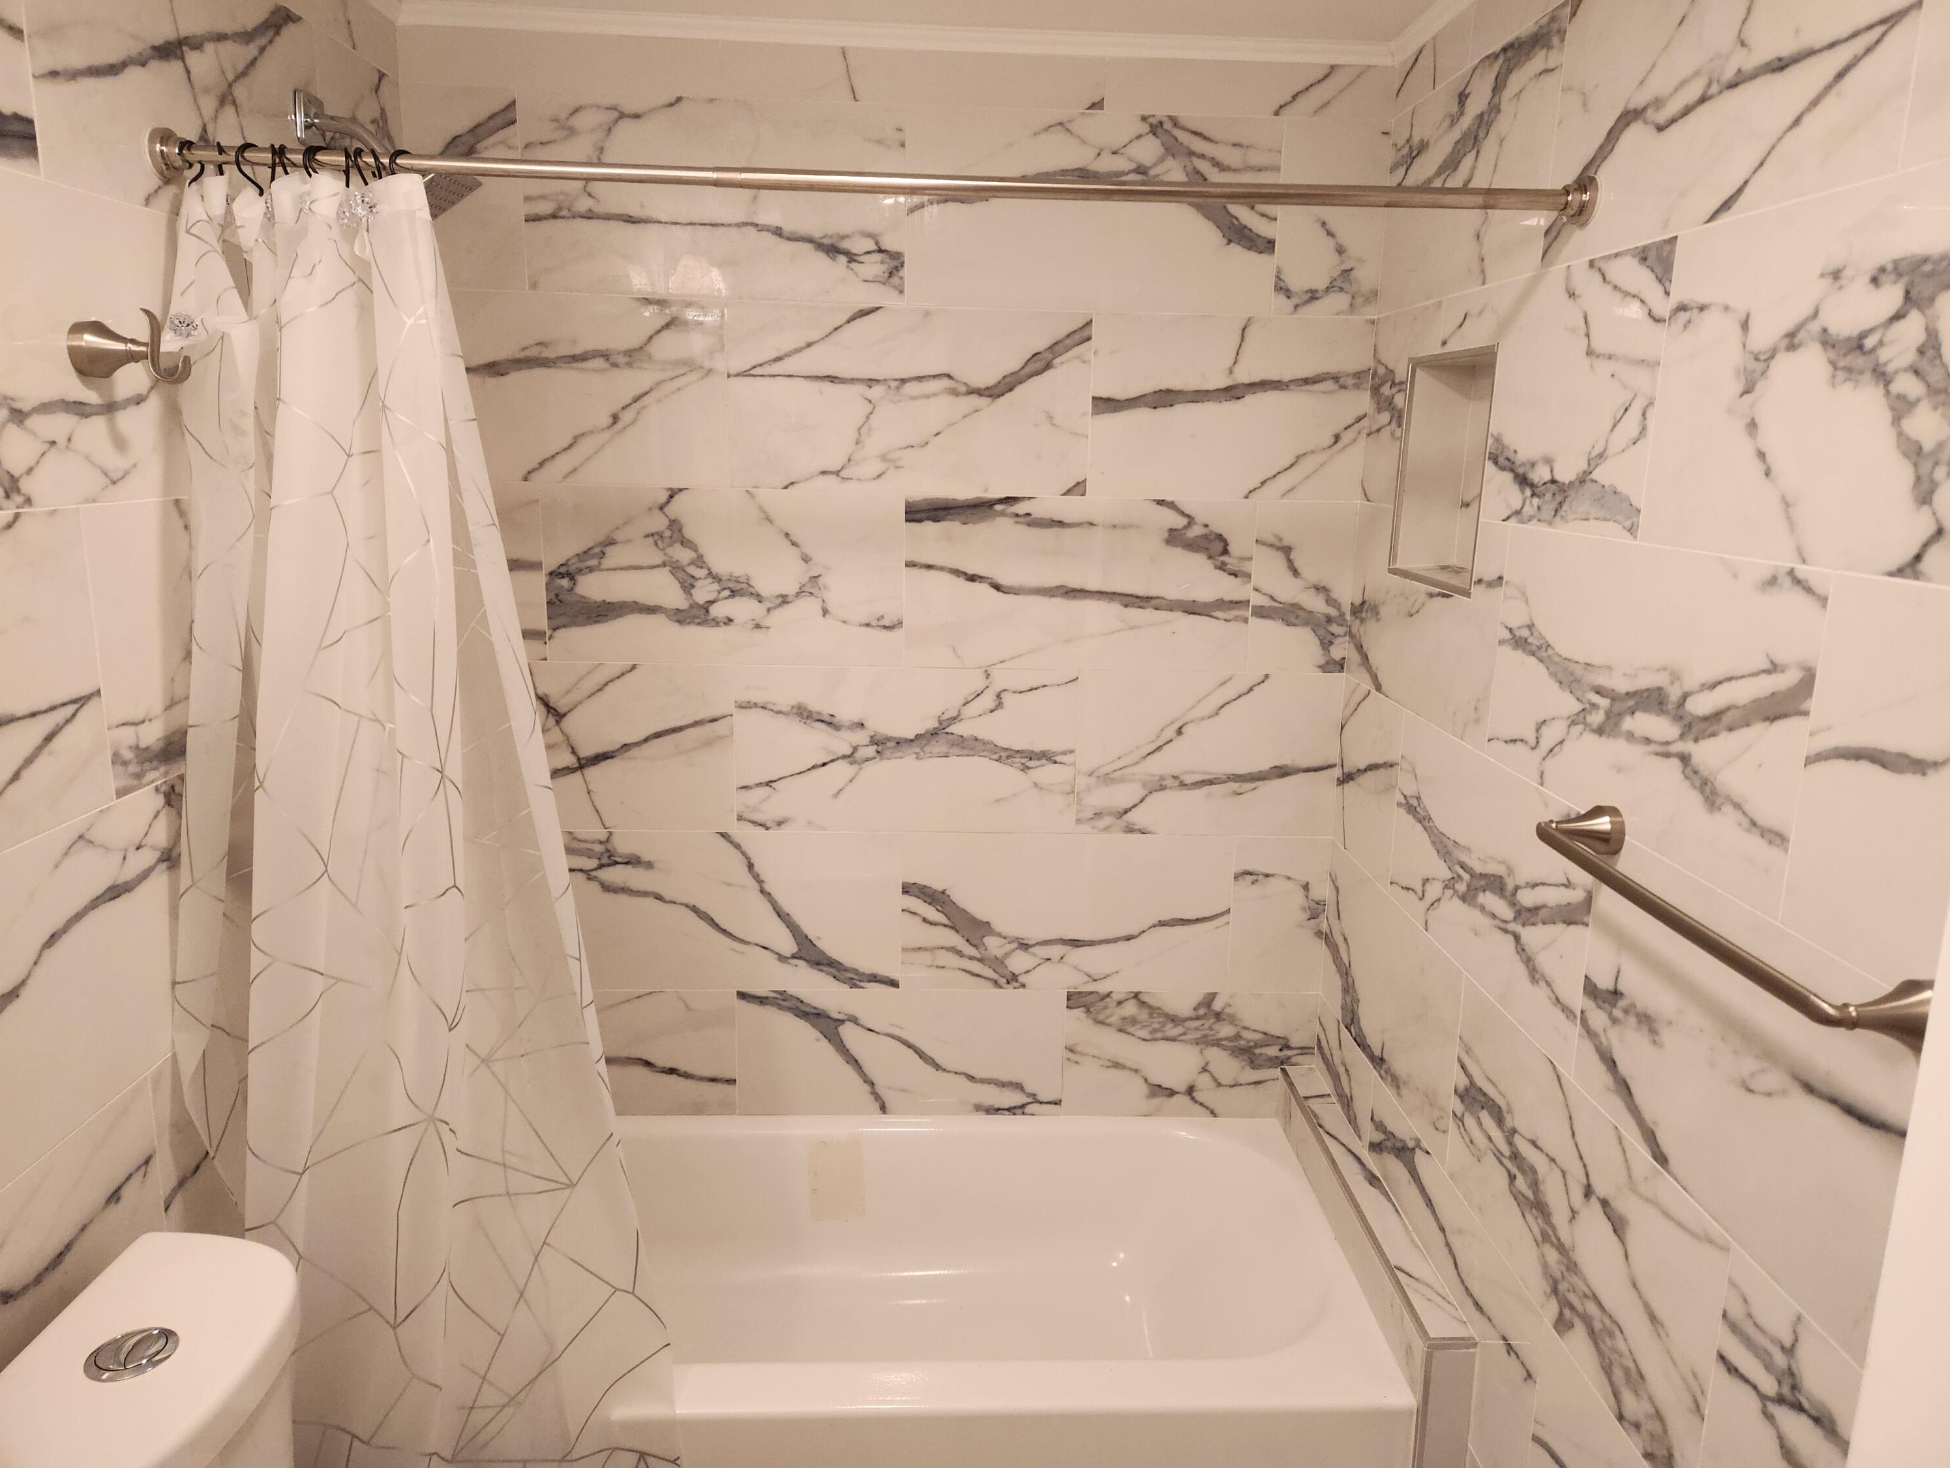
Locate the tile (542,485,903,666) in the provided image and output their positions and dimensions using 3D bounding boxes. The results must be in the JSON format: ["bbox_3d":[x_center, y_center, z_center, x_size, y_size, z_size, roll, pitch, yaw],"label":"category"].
[{"bbox_3d":[-0.426,-0.267,2.219,0.604,0.299,0.010,1,13,-2],"label":"tile"}]

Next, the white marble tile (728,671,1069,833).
[{"bbox_3d":[-0.121,0.032,2.329,0.611,0.302,0.012,1,13,-3],"label":"white marble tile"}]

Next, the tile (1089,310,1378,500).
[{"bbox_3d":[0.432,-0.555,2.212,0.480,0.302,0.012,1,13,-3],"label":"tile"}]

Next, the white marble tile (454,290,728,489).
[{"bbox_3d":[-0.666,-0.570,2.167,0.497,0.302,0.012,1,13,-3],"label":"white marble tile"}]

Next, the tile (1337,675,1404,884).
[{"bbox_3d":[0.672,0.076,2.209,0.012,0.302,0.309,1,13,-2],"label":"tile"}]

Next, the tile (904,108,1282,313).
[{"bbox_3d":[0.198,-0.854,2.133,0.611,0.302,0.012,1,13,-3],"label":"tile"}]

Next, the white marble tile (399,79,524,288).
[{"bbox_3d":[-0.818,-0.870,2.091,0.180,0.302,0.012,1,13,-3],"label":"white marble tile"}]

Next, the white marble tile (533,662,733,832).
[{"bbox_3d":[-0.671,0.022,2.277,0.498,0.299,0.010,1,13,-2],"label":"white marble tile"}]

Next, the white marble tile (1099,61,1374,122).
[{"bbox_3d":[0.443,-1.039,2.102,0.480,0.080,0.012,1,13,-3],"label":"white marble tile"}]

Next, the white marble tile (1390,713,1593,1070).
[{"bbox_3d":[0.684,0.177,1.758,0.012,0.302,0.612,1,13,-2],"label":"white marble tile"}]

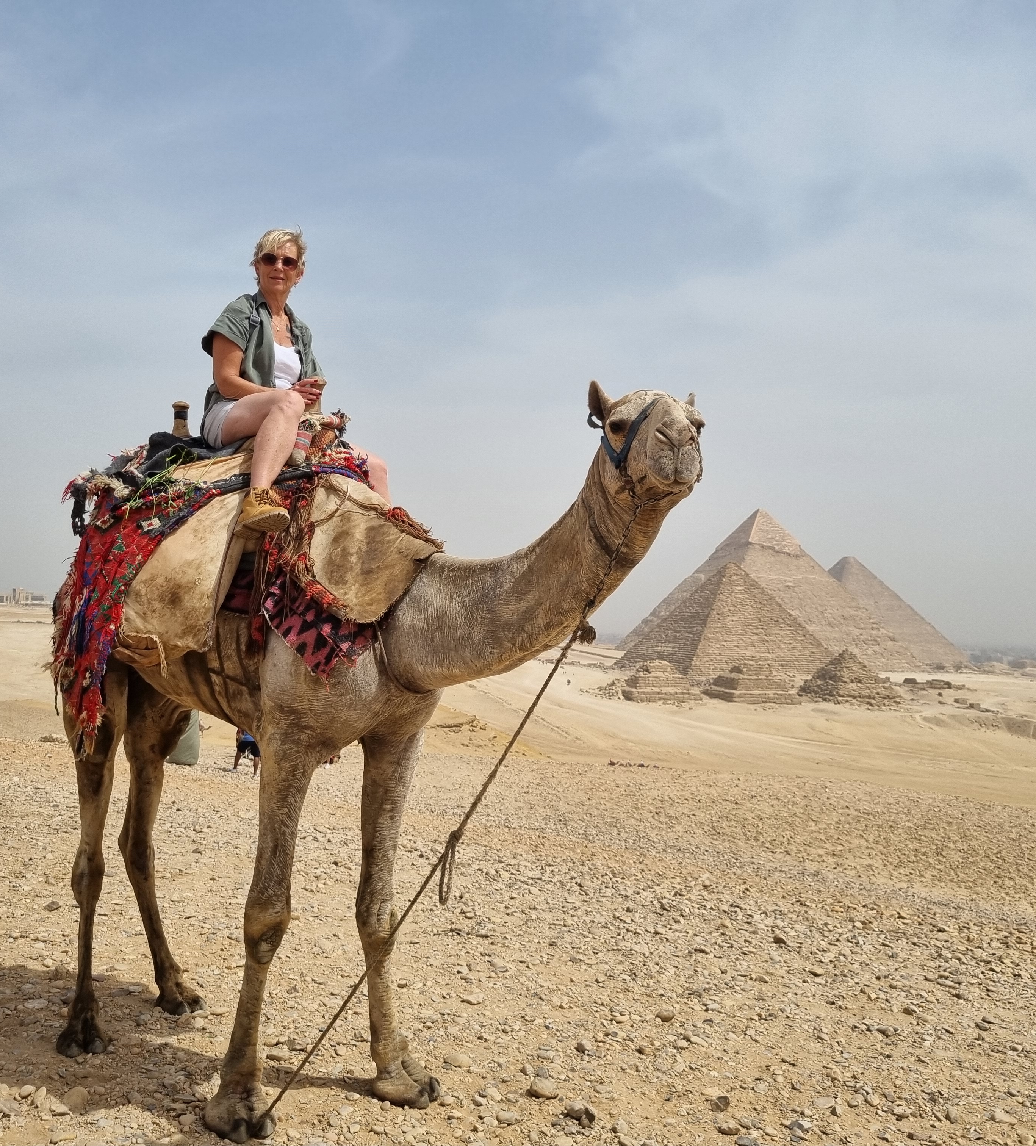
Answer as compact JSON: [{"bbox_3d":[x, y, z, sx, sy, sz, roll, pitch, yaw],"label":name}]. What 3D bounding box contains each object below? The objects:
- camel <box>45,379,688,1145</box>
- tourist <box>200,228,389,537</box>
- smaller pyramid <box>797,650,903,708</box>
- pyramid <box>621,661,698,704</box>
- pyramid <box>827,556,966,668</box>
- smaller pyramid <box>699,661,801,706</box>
[{"bbox_3d":[-0.595,0.618,3.664,2.650,2.300,0.780,-1,-3,40],"label":"camel"},{"bbox_3d":[-0.832,-0.702,4.283,0.640,1.180,0.610,-1,-4,45],"label":"tourist"},{"bbox_3d":[152.612,48.191,534.233,39.500,25.500,39.500,2,-3,-18],"label":"smaller pyramid"},{"bbox_3d":[60.025,47.707,503.828,31.500,17.500,31.500,2,-3,-18],"label":"pyramid"},{"bbox_3d":[434.188,46.890,1515.929,230.000,138.000,230.000,2,-3,-18],"label":"pyramid"},{"bbox_3d":[106.284,49.297,518.971,31.500,18.000,31.500,2,-3,-18],"label":"smaller pyramid"}]

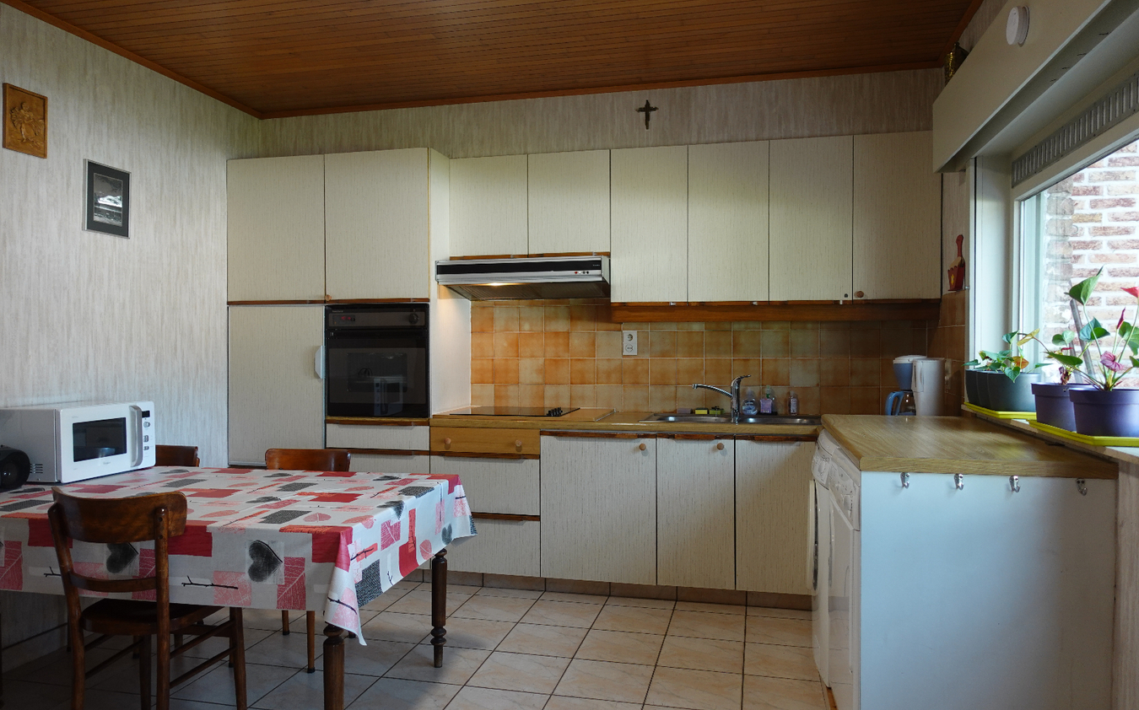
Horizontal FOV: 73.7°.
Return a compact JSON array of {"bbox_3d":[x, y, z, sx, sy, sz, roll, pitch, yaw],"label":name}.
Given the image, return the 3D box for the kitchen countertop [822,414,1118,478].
[{"bbox_3d":[1.286,0.302,2.741,0.634,0.040,1.437,0,0,13],"label":"kitchen countertop"}]

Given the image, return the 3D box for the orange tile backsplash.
[{"bbox_3d":[0.636,0.007,4.232,2.510,0.642,0.016,0,0,13],"label":"orange tile backsplash"}]

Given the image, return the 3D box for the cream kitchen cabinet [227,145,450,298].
[{"bbox_3d":[-1.246,-0.683,4.380,1.220,0.797,0.580,0,0,13],"label":"cream kitchen cabinet"}]

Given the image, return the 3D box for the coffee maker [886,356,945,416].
[{"bbox_3d":[1.628,0.166,3.596,0.270,0.328,0.165,0,0,28],"label":"coffee maker"}]

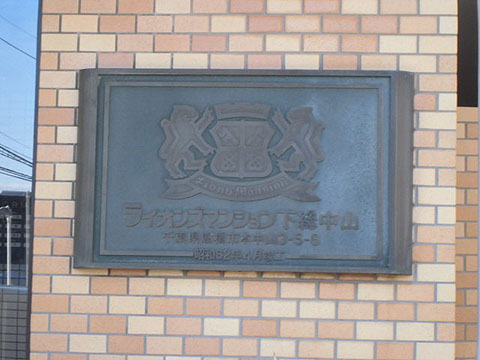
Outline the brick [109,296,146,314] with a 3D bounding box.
[{"bbox_3d":[-0.293,0.330,4.039,0.095,0.046,0.030,1,-6,5],"label":"brick"}]

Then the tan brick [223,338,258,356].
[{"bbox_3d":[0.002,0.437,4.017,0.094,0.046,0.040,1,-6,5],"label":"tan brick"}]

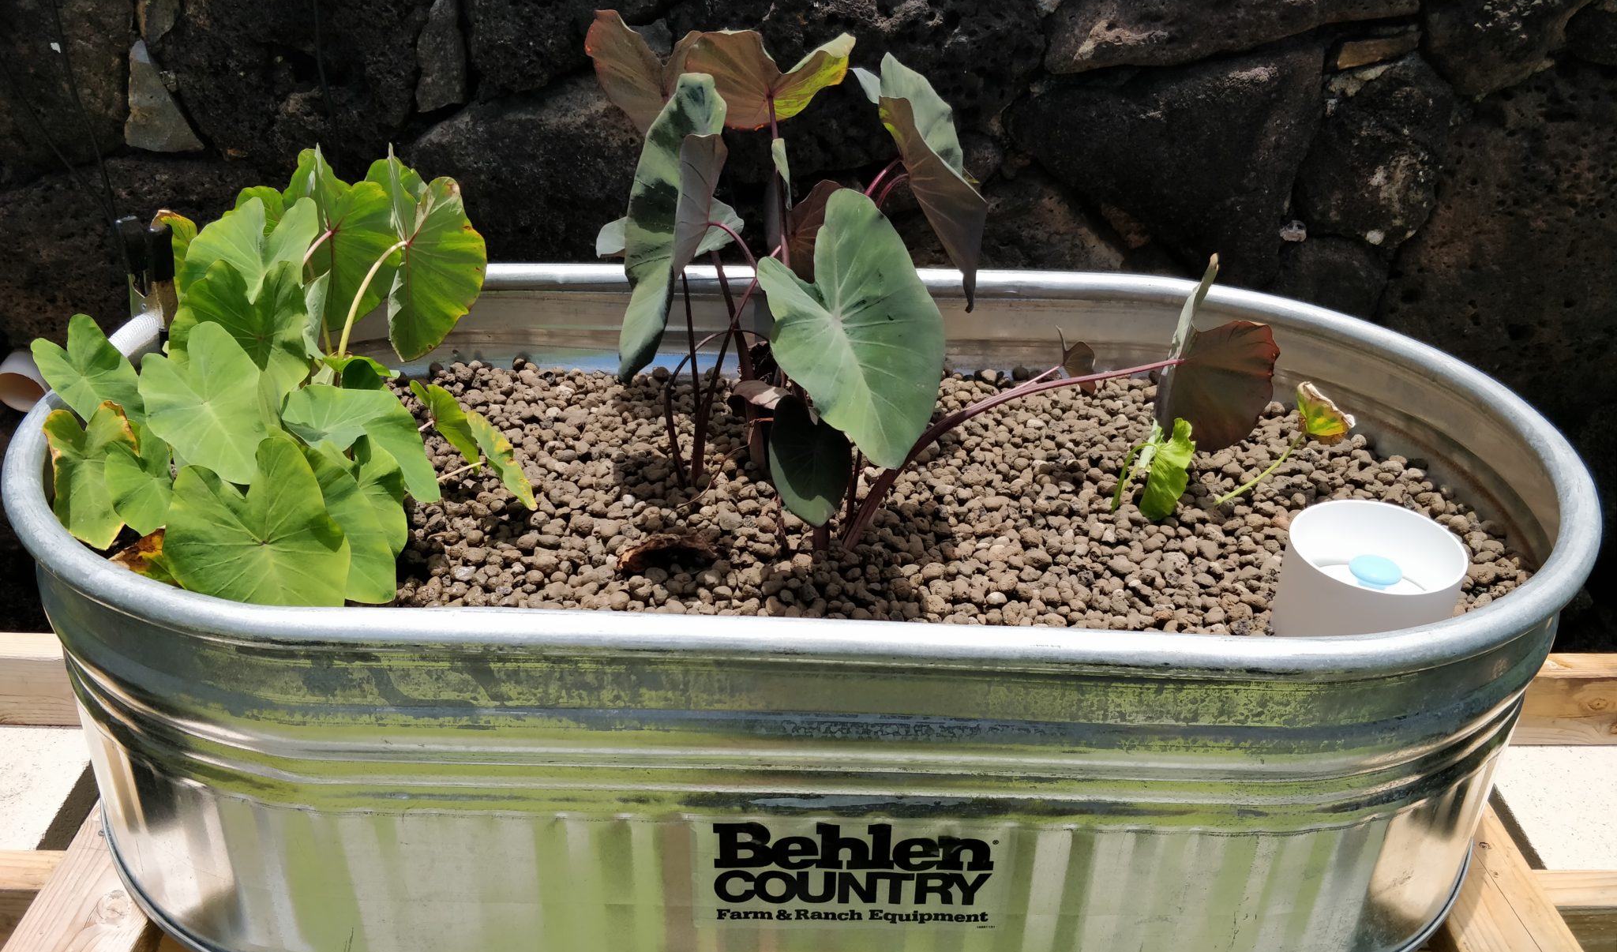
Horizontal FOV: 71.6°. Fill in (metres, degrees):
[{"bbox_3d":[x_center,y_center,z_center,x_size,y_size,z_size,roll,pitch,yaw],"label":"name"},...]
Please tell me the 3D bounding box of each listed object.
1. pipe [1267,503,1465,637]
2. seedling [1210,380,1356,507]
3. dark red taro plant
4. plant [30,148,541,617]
[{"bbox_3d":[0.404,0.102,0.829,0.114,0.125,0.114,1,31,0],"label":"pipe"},{"bbox_3d":[0.405,-0.029,0.972,0.125,0.095,0.085,1,31,0],"label":"seedling"},{"bbox_3d":[0.117,-0.147,0.882,0.545,0.385,0.290,1,31,0],"label":"dark red taro plant"},{"bbox_3d":[-0.437,-0.086,0.885,0.440,0.275,0.390,1,31,0],"label":"plant"}]

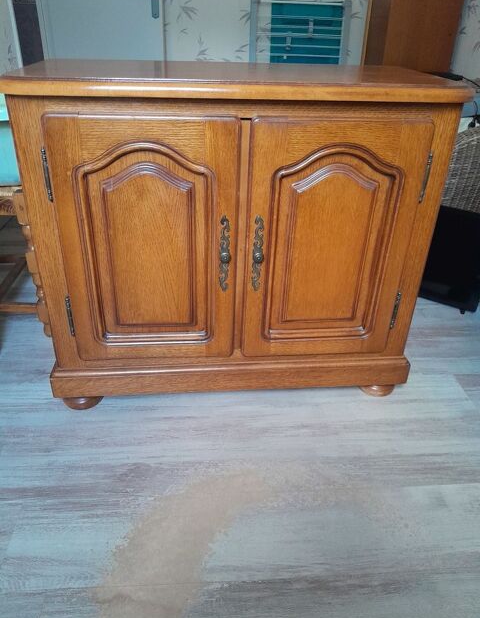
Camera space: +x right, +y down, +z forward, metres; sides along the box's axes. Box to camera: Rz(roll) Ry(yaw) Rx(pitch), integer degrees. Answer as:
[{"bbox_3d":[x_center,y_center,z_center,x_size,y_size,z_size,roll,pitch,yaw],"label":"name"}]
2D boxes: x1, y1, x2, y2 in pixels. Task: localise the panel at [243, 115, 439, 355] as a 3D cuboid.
[{"bbox_3d":[0.206,-0.133,1.120,0.384,0.583,0.029,-1,30,-6],"label":"panel"}]

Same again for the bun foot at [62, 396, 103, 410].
[{"bbox_3d":[-0.426,0.231,1.302,0.102,0.055,0.102,-1,30,-6],"label":"bun foot"}]

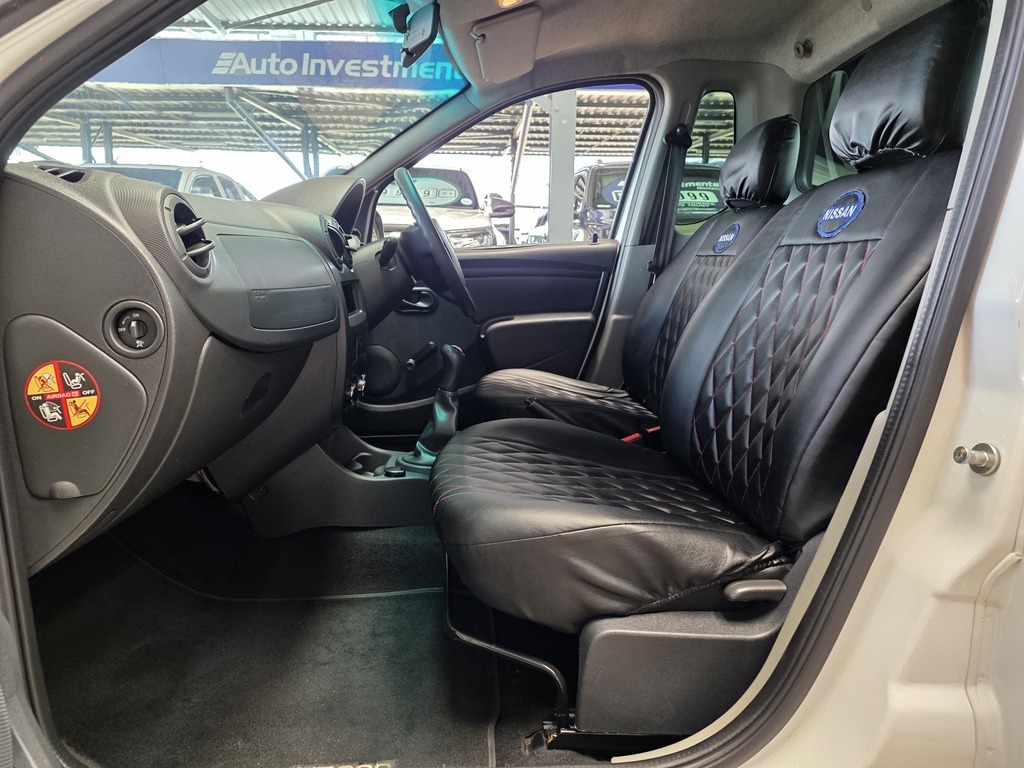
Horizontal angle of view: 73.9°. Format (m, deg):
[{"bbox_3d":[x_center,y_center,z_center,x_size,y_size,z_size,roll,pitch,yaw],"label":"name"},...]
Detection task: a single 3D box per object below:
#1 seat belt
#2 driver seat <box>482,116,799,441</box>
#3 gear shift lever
[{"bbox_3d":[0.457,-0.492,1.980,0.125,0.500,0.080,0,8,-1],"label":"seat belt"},{"bbox_3d":[0.290,-0.149,1.726,0.790,1.020,0.510,0,8,-1],"label":"driver seat"},{"bbox_3d":[-0.165,0.041,1.411,0.150,0.250,0.115,0,8,-1],"label":"gear shift lever"}]

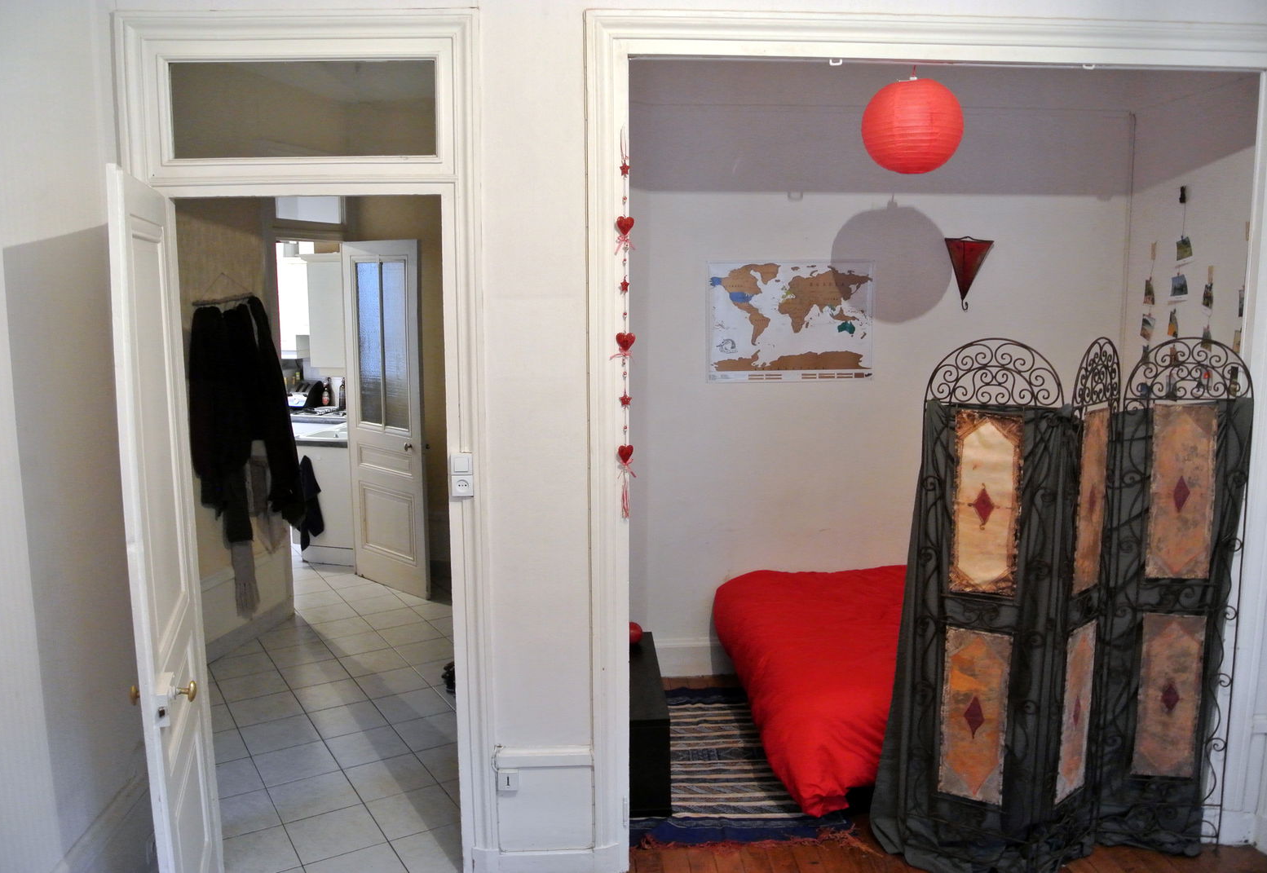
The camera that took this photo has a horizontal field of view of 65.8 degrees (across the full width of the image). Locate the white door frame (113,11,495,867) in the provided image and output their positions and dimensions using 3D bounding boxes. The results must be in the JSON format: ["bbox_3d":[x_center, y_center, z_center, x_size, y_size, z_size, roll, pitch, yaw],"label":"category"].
[{"bbox_3d":[-0.986,0.108,3.115,1.051,2.754,0.160,-1,8,-2],"label":"white door frame"}]

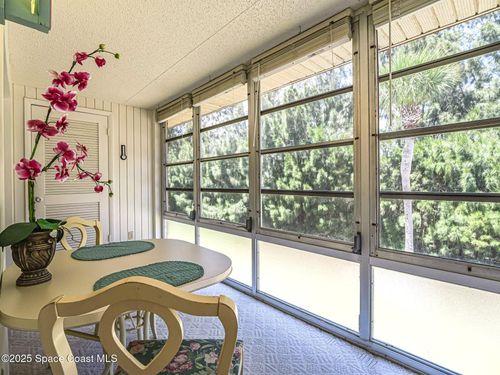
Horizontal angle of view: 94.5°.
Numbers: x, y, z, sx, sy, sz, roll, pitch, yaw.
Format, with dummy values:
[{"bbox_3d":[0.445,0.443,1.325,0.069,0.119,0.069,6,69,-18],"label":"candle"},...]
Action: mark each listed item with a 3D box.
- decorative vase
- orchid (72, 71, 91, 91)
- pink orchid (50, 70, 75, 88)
[{"bbox_3d":[-0.866,0.279,0.929,0.150,0.205,0.140,-1,1,-43],"label":"decorative vase"},{"bbox_3d":[-0.754,-0.479,1.034,0.060,0.083,0.073,0,1,-6],"label":"orchid"},{"bbox_3d":[-0.806,-0.464,0.994,0.062,0.076,0.080,0,1,30],"label":"pink orchid"}]

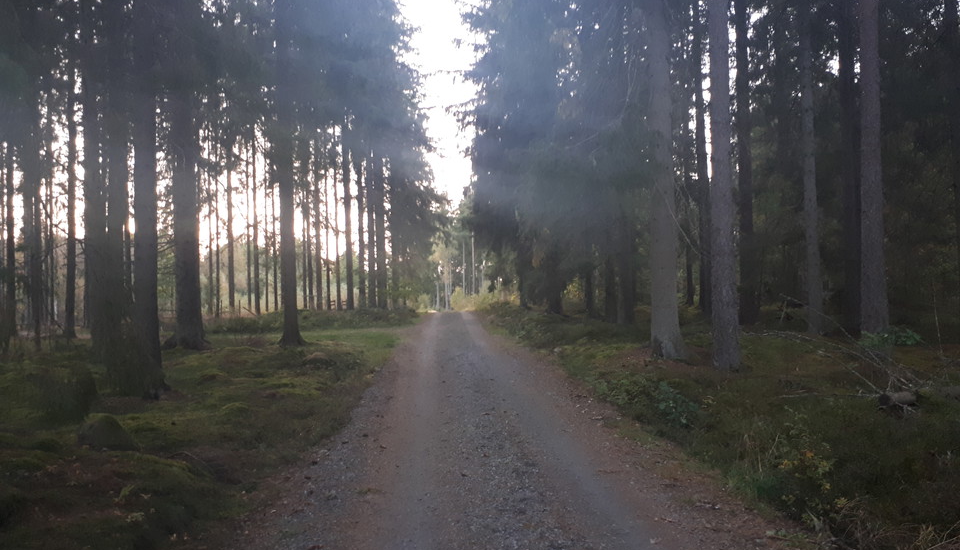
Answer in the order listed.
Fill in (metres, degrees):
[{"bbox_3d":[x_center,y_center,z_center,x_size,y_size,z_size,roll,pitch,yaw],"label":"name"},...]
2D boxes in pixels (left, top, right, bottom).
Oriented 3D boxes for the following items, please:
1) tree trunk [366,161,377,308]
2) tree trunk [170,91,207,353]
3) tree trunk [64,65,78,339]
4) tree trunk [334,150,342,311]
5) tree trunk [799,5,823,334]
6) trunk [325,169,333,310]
[{"bbox_3d":[-6.242,-2.393,43.062,0.431,8.521,0.431,-1,-1,0],"label":"tree trunk"},{"bbox_3d":[-7.642,-1.444,19.549,0.781,6.719,0.781,-1,-1,0],"label":"tree trunk"},{"bbox_3d":[-14.294,-2.537,26.069,0.347,9.556,0.347,-1,-1,0],"label":"tree trunk"},{"bbox_3d":[-8.522,-2.625,45.068,0.331,9.401,0.331,-1,-1,0],"label":"tree trunk"},{"bbox_3d":[8.259,-2.656,18.759,0.350,8.237,0.350,-1,-1,0],"label":"tree trunk"},{"bbox_3d":[-9.363,-2.190,46.062,0.295,8.621,0.295,-1,-1,0],"label":"trunk"}]

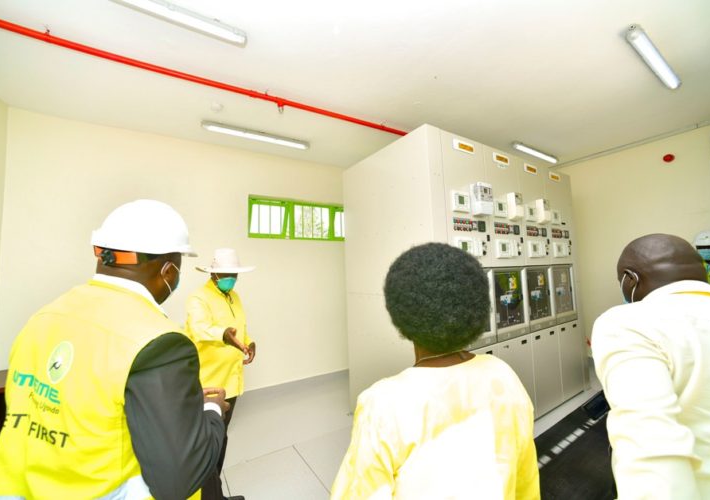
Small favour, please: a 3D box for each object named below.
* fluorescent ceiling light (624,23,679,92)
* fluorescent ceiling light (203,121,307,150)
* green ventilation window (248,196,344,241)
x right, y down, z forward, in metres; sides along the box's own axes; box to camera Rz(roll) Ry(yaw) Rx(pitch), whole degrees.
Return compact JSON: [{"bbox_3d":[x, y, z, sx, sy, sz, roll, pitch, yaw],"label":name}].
[{"bbox_3d":[2.424,-1.507,2.344,1.240,0.090,0.110,1,-5,-33],"label":"fluorescent ceiling light"},{"bbox_3d":[-1.107,-1.335,3.433,1.230,0.090,0.120,1,-5,-33],"label":"fluorescent ceiling light"},{"bbox_3d":[-0.675,-0.443,4.475,1.863,0.583,0.090,1,-5,-33],"label":"green ventilation window"}]

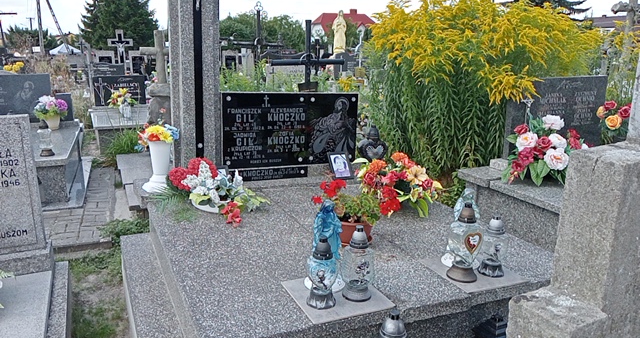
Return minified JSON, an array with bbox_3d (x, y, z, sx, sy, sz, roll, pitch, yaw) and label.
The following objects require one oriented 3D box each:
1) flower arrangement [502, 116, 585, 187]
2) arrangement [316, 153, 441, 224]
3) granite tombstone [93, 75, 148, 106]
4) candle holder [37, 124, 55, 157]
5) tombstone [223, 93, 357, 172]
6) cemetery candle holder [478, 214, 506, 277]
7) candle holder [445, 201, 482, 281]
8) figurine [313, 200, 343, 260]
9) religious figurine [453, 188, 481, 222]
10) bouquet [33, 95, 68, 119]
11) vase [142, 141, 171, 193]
[{"bbox_3d":[1.240,-0.120,2.842,0.465,0.342,0.396,-4,16,-24],"label":"flower arrangement"},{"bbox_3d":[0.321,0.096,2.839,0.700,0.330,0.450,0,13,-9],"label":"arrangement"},{"bbox_3d":[-2.920,-1.141,7.593,0.727,0.434,0.103,-4,14,-24],"label":"granite tombstone"},{"bbox_3d":[-2.377,-0.264,4.484,0.130,0.295,0.130,-4,14,-24],"label":"candle holder"},{"bbox_3d":[-0.183,-0.274,3.598,1.012,0.510,0.052,-4,14,-24],"label":"tombstone"},{"bbox_3d":[0.771,0.331,2.276,0.120,0.258,0.120,3,13,2],"label":"cemetery candle holder"},{"bbox_3d":[0.616,0.306,2.175,0.140,0.330,0.130,-2,13,-16],"label":"candle holder"},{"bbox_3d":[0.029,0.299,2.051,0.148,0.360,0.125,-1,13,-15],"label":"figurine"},{"bbox_3d":[0.671,0.261,2.395,0.163,0.358,0.148,-4,16,-24],"label":"religious figurine"},{"bbox_3d":[-2.835,-0.645,5.459,0.330,0.258,0.330,-4,14,-24],"label":"bouquet"},{"bbox_3d":[-1.046,-0.028,3.388,0.216,0.315,0.216,-4,14,-24],"label":"vase"}]

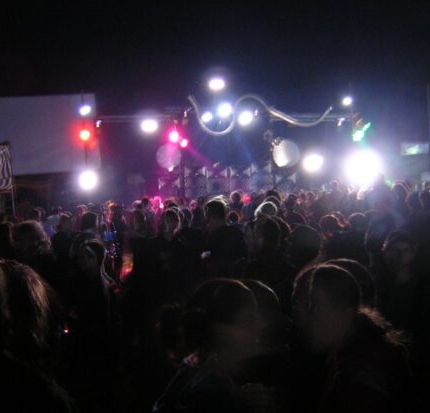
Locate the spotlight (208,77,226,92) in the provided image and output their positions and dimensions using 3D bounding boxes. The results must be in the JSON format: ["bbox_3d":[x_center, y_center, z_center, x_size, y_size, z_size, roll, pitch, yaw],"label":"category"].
[{"bbox_3d":[0.085,-4.158,19.500,0.491,0.436,0.420,-3,3,0],"label":"spotlight"}]

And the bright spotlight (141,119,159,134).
[{"bbox_3d":[-2.118,-2.587,18.500,0.466,0.414,0.420,-3,3,-3],"label":"bright spotlight"}]

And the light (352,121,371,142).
[{"bbox_3d":[5.249,-2.687,20.500,0.500,0.520,0.420,-4,3,-17],"label":"light"}]

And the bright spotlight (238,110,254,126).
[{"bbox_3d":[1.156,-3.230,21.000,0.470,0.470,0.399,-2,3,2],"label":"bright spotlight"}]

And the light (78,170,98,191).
[{"bbox_3d":[-3.869,-0.795,17.500,0.489,0.489,0.420,-3,3,-6],"label":"light"}]

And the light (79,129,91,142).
[{"bbox_3d":[-4.789,-2.606,21.000,0.418,0.488,0.418,-3,3,-8],"label":"light"}]

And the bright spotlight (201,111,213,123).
[{"bbox_3d":[-0.290,-3.067,19.500,0.350,0.350,0.420,-3,3,0],"label":"bright spotlight"}]

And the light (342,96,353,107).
[{"bbox_3d":[4.863,-3.854,21.000,0.367,0.367,0.367,-2,3,8],"label":"light"}]

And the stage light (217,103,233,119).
[{"bbox_3d":[0.324,-3.272,19.500,0.436,0.436,0.420,-3,3,1],"label":"stage light"}]

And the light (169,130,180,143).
[{"bbox_3d":[-1.451,-2.508,20.500,0.408,0.408,0.408,-3,3,-2],"label":"light"}]

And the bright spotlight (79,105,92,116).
[{"bbox_3d":[-3.961,-2.936,17.500,0.350,0.350,0.420,-3,3,-6],"label":"bright spotlight"}]

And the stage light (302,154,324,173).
[{"bbox_3d":[3.443,-1.503,20.000,0.538,0.440,0.458,-2,3,6],"label":"stage light"}]

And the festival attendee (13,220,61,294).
[{"bbox_3d":[-1.192,0.943,3.947,0.480,1.700,0.320,-2,3,9],"label":"festival attendee"}]

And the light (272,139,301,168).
[{"bbox_3d":[2.562,-1.899,20.500,0.973,1.043,0.800,-2,3,4],"label":"light"}]

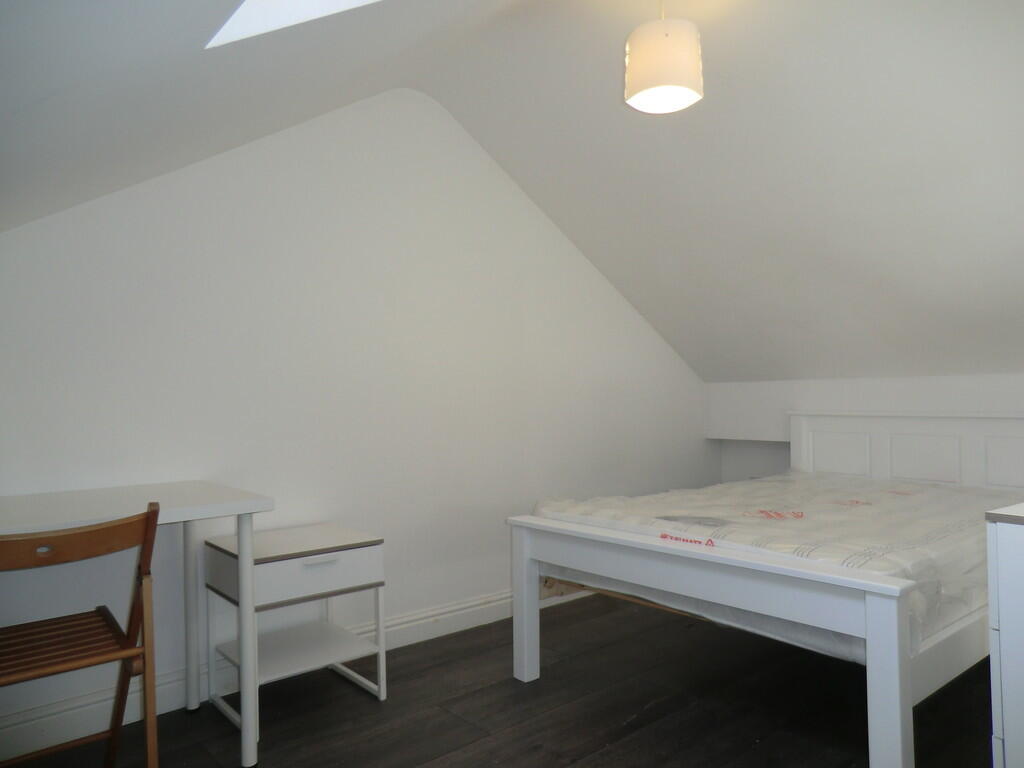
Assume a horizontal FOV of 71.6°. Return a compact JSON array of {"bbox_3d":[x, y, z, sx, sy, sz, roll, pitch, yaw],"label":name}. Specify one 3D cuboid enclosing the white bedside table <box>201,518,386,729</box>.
[{"bbox_3d":[-0.732,0.802,2.412,0.450,0.550,0.402,0,-1,-42],"label":"white bedside table"}]

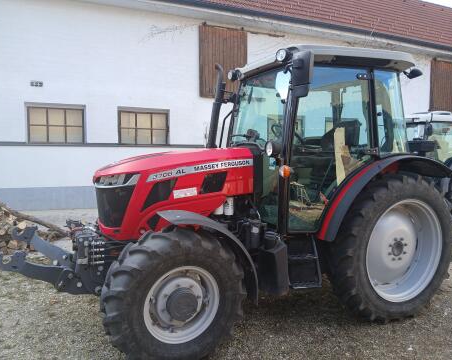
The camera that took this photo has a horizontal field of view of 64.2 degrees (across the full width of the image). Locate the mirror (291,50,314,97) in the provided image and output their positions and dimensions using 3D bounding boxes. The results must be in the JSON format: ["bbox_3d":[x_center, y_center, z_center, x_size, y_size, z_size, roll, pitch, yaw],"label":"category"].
[{"bbox_3d":[0.639,-0.865,2.948,0.100,0.330,0.195,-1,5,-23],"label":"mirror"}]

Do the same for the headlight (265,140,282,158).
[{"bbox_3d":[0.426,-0.267,3.148,0.120,0.130,0.130,-1,5,-23],"label":"headlight"}]

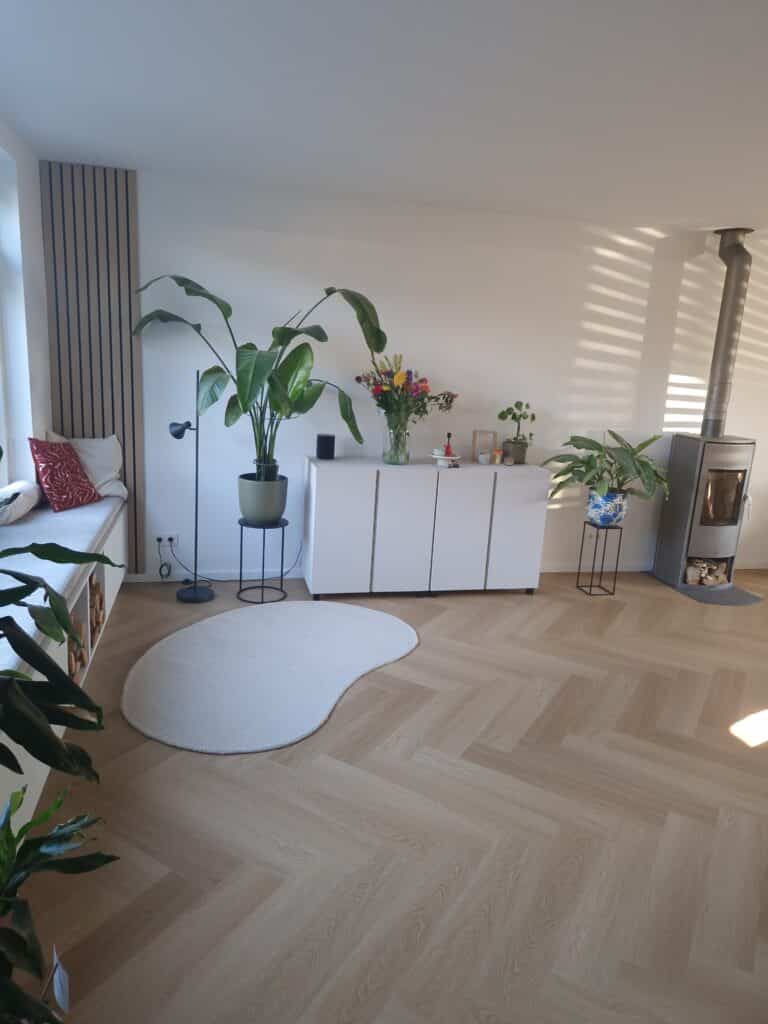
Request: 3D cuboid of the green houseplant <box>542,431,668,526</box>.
[{"bbox_3d":[1.541,-0.219,4.733,0.800,0.663,0.720,0,13,-14],"label":"green houseplant"}]

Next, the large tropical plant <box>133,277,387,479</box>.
[{"bbox_3d":[-0.718,-0.750,4.064,1.470,1.150,0.900,0,13,-14],"label":"large tropical plant"}]

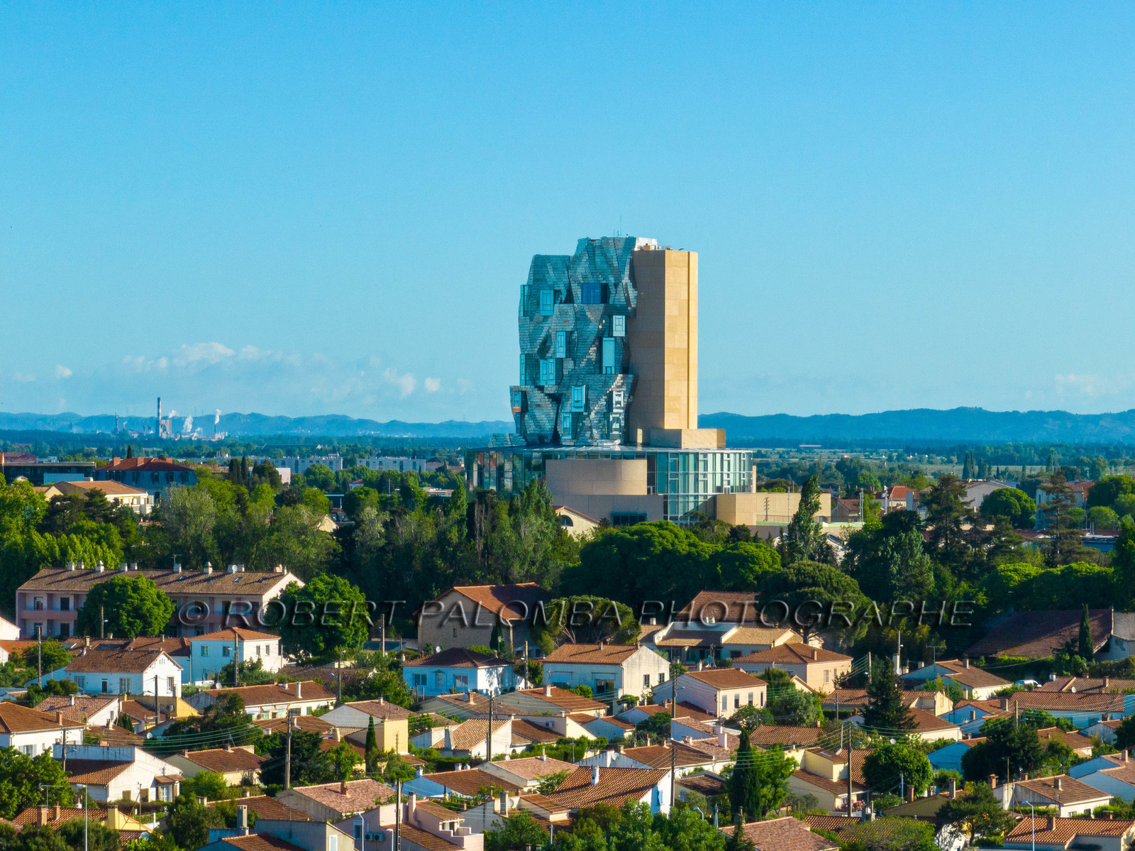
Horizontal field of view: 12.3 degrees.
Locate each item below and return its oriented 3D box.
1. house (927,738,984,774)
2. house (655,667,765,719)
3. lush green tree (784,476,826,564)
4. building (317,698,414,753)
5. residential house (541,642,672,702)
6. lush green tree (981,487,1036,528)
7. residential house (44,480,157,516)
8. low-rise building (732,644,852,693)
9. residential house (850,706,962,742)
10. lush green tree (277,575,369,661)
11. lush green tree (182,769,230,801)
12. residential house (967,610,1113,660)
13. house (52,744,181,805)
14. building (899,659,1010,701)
[{"bbox_3d":[35.794,28.726,451.823,6.600,4.000,9.500,0,0,26],"label":"house"},{"bbox_3d":[15.032,28.405,561.923,7.800,4.750,11.600,0,0,26],"label":"house"},{"bbox_3d":[38.279,15.999,850.000,6.400,16.000,6.400,0,0,0],"label":"lush green tree"},{"bbox_3d":[-19.067,29.135,501.002,8.000,5.900,9.200,0,0,27],"label":"building"},{"bbox_3d":[4.550,28.260,598.980,10.400,7.000,9.900,0,0,33],"label":"residential house"},{"bbox_3d":[83.508,16.664,1000.004,10.600,9.800,10.000,0,0,0],"label":"lush green tree"},{"bbox_3d":[-77.320,13.250,871.930,11.600,8.000,16.500,0,0,25],"label":"residential house"},{"bbox_3d":[25.820,28.880,614.960,10.200,6.300,10.200,0,0,30],"label":"low-rise building"},{"bbox_3d":[29.485,28.541,485.609,8.400,4.400,12.800,0,0,27],"label":"residential house"},{"bbox_3d":[-26.800,21.200,579.000,10.100,9.900,9.800,0,0,0],"label":"lush green tree"},{"bbox_3d":[-28.110,28.706,409.000,3.600,4.100,3.600,0,0,0],"label":"lush green tree"},{"bbox_3d":[54.100,23.300,592.000,16.000,4.600,12.000,0,0,15],"label":"residential house"},{"bbox_3d":[-38.780,29.570,445.700,8.000,4.900,10.800,0,0,32],"label":"house"},{"bbox_3d":[41.440,28.286,574.033,10.400,5.000,10.400,0,0,28],"label":"building"}]

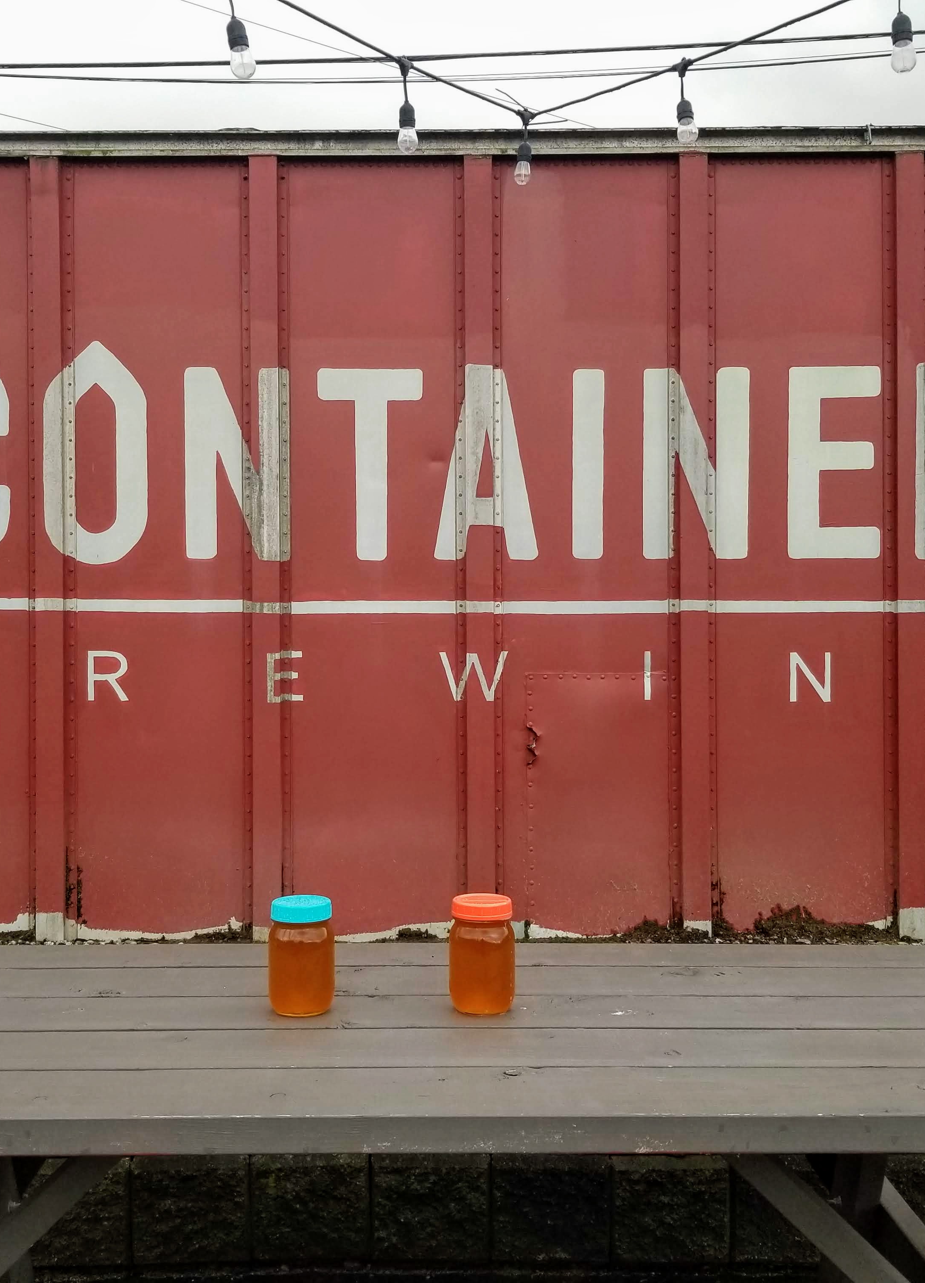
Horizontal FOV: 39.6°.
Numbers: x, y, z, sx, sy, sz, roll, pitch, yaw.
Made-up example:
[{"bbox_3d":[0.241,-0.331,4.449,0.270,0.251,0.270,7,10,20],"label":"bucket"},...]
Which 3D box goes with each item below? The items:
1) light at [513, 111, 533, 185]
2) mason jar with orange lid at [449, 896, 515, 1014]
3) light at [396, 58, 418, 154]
[{"bbox_3d":[0.158,-1.278,3.330,0.047,0.193,0.047,0,1,0],"label":"light"},{"bbox_3d":[0.026,0.406,1.670,0.086,0.139,0.086,0,1,0],"label":"mason jar with orange lid"},{"bbox_3d":[-0.120,-1.159,2.780,0.047,0.207,0.047,0,1,0],"label":"light"}]

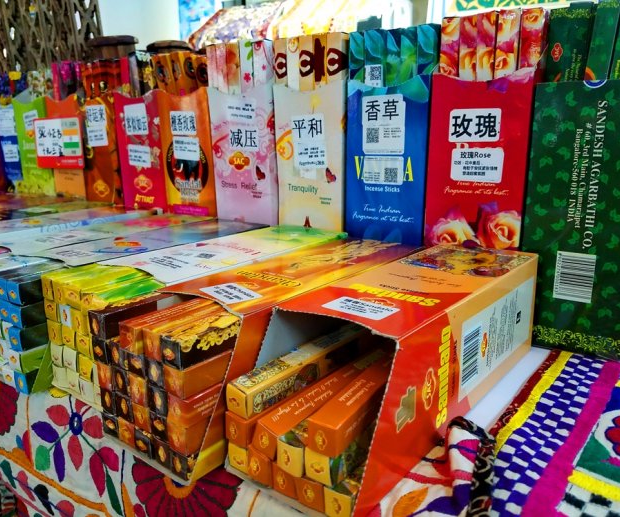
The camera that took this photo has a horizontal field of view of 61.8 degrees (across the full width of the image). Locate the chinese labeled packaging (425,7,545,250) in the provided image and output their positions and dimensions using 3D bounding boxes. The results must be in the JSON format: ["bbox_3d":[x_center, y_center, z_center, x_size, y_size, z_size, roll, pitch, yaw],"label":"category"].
[{"bbox_3d":[0.155,-0.070,0.455,0.078,0.262,0.080,7,16,31],"label":"chinese labeled packaging"}]

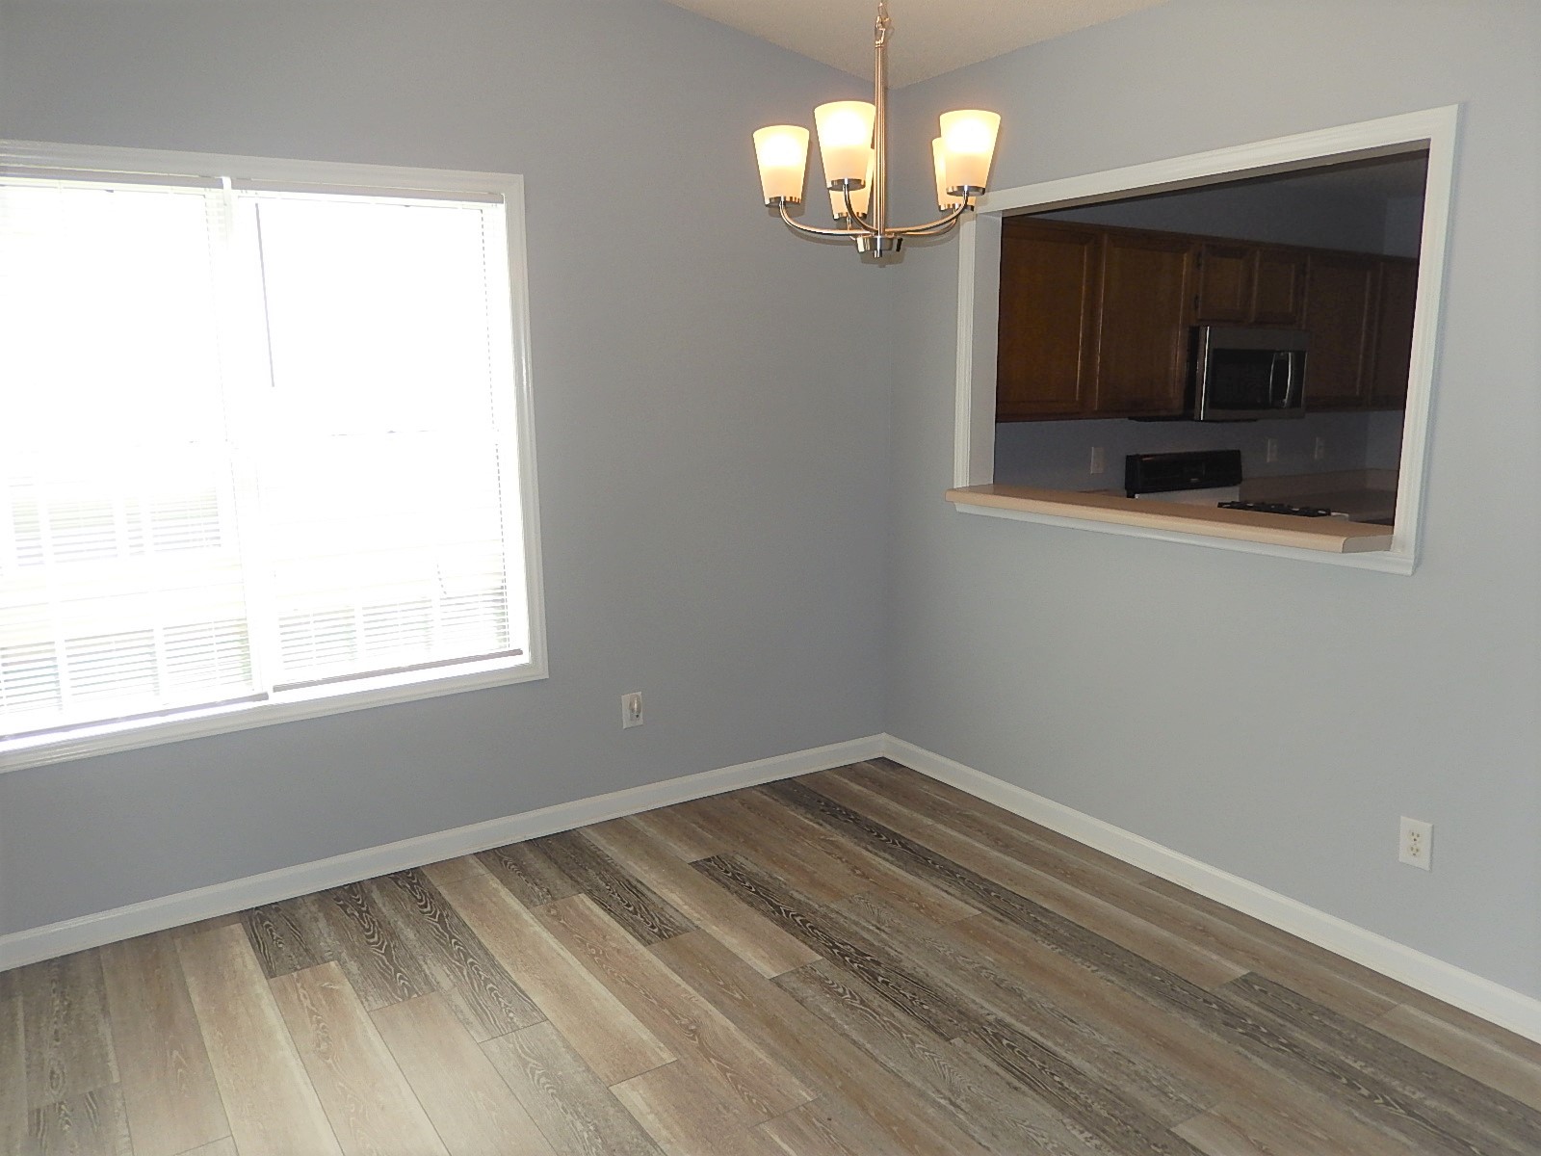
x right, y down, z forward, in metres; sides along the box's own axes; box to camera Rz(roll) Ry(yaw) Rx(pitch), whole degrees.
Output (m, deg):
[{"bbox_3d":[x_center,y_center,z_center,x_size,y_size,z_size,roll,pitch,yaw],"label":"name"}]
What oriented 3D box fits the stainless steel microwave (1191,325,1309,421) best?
[{"bbox_3d":[2.106,-0.944,5.167,0.760,0.406,0.415,-7,12,-33],"label":"stainless steel microwave"}]

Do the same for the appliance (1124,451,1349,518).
[{"bbox_3d":[2.178,0.025,5.215,0.765,1.185,0.670,-7,12,-33],"label":"appliance"}]

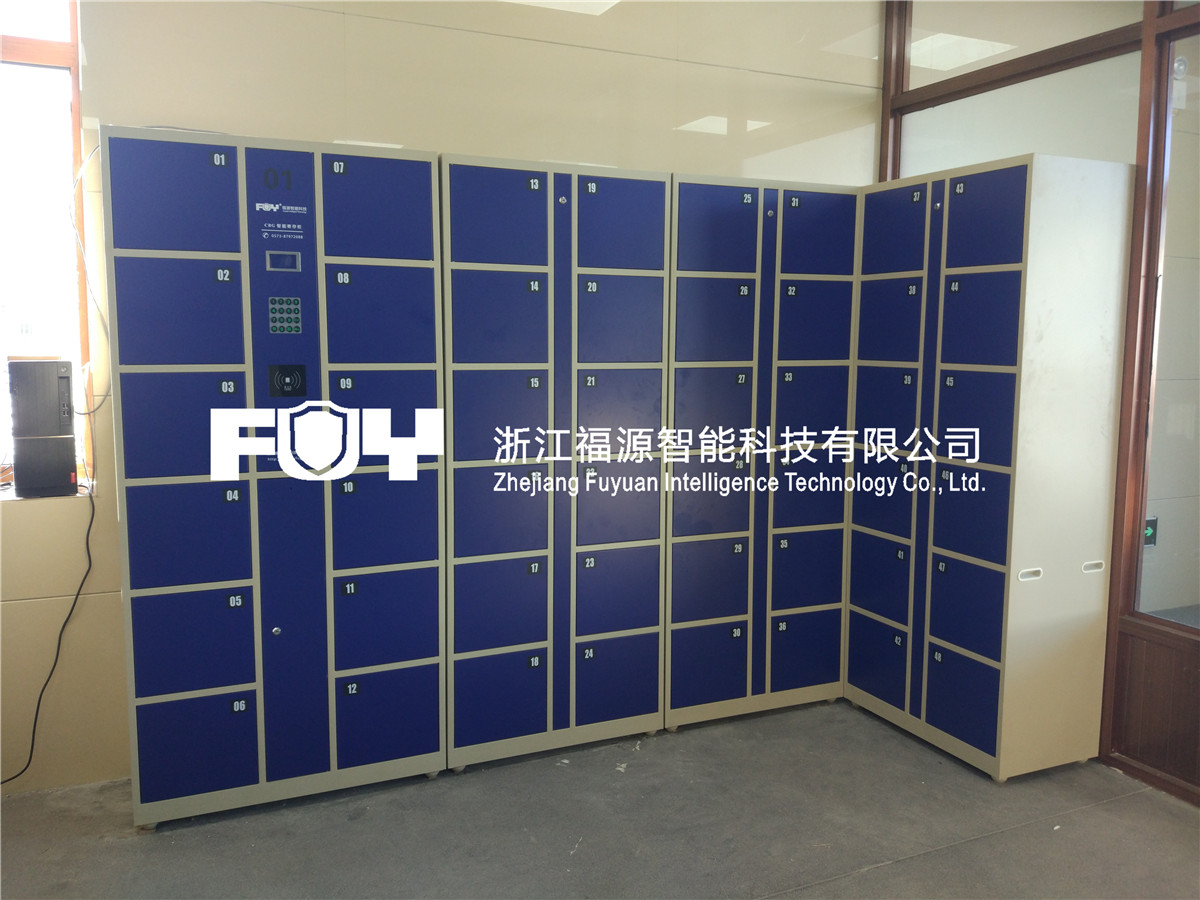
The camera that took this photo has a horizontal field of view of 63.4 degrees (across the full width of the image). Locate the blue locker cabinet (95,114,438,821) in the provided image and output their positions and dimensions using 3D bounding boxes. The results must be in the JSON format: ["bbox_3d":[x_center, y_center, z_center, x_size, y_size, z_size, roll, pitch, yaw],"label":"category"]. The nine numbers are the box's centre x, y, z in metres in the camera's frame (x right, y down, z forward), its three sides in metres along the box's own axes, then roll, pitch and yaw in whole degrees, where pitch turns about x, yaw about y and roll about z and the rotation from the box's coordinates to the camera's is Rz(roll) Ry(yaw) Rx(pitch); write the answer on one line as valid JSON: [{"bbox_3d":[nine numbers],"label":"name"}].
[{"bbox_3d":[-0.938,0.075,2.869,0.855,1.852,0.415,-3,7,-24],"label":"blue locker cabinet"}]

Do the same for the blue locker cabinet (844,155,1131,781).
[{"bbox_3d":[1.242,0.045,3.221,0.415,1.852,0.731,-3,7,-24],"label":"blue locker cabinet"}]

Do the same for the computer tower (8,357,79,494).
[{"bbox_3d":[-1.740,-0.079,3.031,0.158,0.395,0.370,-3,7,-30],"label":"computer tower"}]

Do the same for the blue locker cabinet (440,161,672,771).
[{"bbox_3d":[-0.204,0.041,3.200,0.746,1.852,0.415,-3,7,-24],"label":"blue locker cabinet"}]

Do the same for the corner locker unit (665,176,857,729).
[{"bbox_3d":[0.479,0.010,3.505,0.741,1.852,0.415,-3,7,-24],"label":"corner locker unit"}]

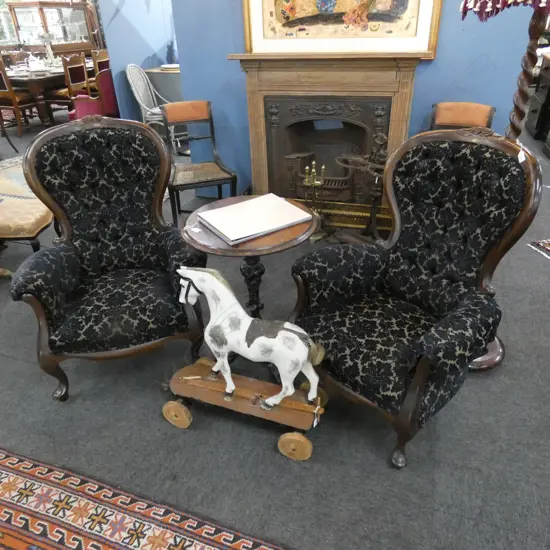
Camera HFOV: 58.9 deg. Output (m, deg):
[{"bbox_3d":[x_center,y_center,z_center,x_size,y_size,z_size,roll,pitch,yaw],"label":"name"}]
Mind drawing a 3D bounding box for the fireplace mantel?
[{"bbox_3d":[0.383,-1.055,3.685,1.400,1.140,0.220,3,31,8],"label":"fireplace mantel"}]

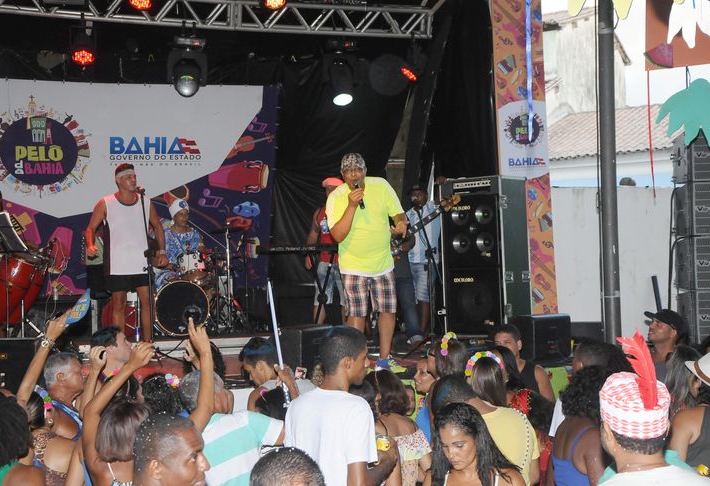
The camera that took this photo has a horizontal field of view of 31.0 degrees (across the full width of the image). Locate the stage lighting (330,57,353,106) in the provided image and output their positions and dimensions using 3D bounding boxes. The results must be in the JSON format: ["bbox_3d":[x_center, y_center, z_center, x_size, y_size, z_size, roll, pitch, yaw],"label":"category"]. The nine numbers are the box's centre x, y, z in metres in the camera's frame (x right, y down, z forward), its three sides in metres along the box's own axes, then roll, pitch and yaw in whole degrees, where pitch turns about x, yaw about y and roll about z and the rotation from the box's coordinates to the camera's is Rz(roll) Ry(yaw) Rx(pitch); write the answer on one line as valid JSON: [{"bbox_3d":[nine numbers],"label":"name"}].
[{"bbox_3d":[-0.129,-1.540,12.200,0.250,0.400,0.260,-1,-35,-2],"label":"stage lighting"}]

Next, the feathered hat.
[{"bbox_3d":[0.756,0.382,3.450,0.190,0.270,0.210,0,10,-30],"label":"feathered hat"}]

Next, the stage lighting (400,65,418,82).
[{"bbox_3d":[0.524,-1.635,12.300,0.210,0.140,0.210,42,-15,-13],"label":"stage lighting"}]

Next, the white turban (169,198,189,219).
[{"bbox_3d":[-1.715,-0.337,12.500,0.190,0.180,0.225,-2,-4,-30],"label":"white turban"}]

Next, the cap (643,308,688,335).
[{"bbox_3d":[1.802,0.460,7.400,0.260,0.130,0.180,19,0,-5],"label":"cap"}]

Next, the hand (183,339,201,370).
[{"bbox_3d":[-0.722,0.497,5.700,0.085,0.160,0.070,-21,0,-29],"label":"hand"}]

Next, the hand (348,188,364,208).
[{"bbox_3d":[0.006,-0.324,9.300,0.090,0.135,0.100,15,0,-41],"label":"hand"}]

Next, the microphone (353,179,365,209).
[{"bbox_3d":[0.034,-0.353,9.300,0.050,0.235,0.050,-12,-20,-4],"label":"microphone"}]

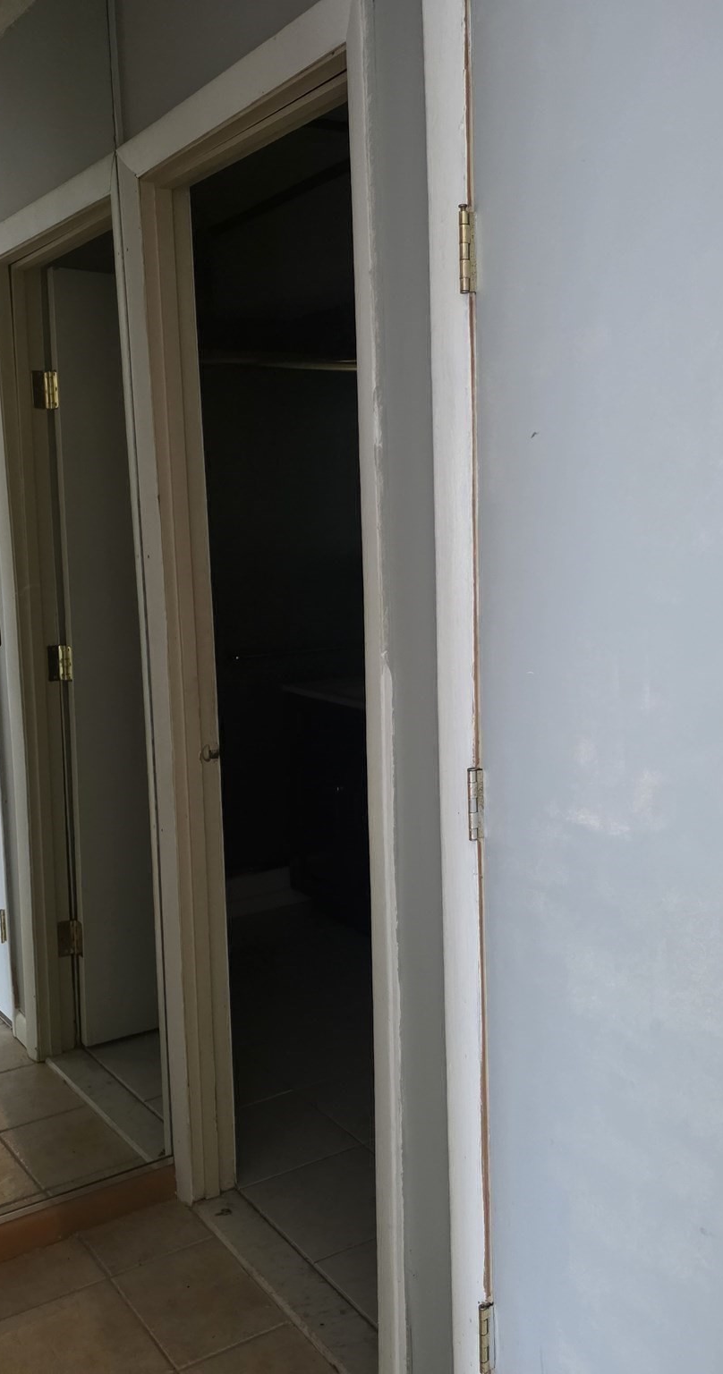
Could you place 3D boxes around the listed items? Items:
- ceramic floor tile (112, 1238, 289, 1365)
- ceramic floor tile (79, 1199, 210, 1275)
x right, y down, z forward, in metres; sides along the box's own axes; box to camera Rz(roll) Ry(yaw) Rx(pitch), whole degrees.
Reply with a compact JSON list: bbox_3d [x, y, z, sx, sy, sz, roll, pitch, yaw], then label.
[{"bbox_3d":[-0.292,1.109,2.196,0.213,0.010,0.297,-7,9,-32],"label":"ceramic floor tile"},{"bbox_3d":[-0.423,1.079,2.384,0.204,0.010,0.165,-7,9,-34],"label":"ceramic floor tile"}]

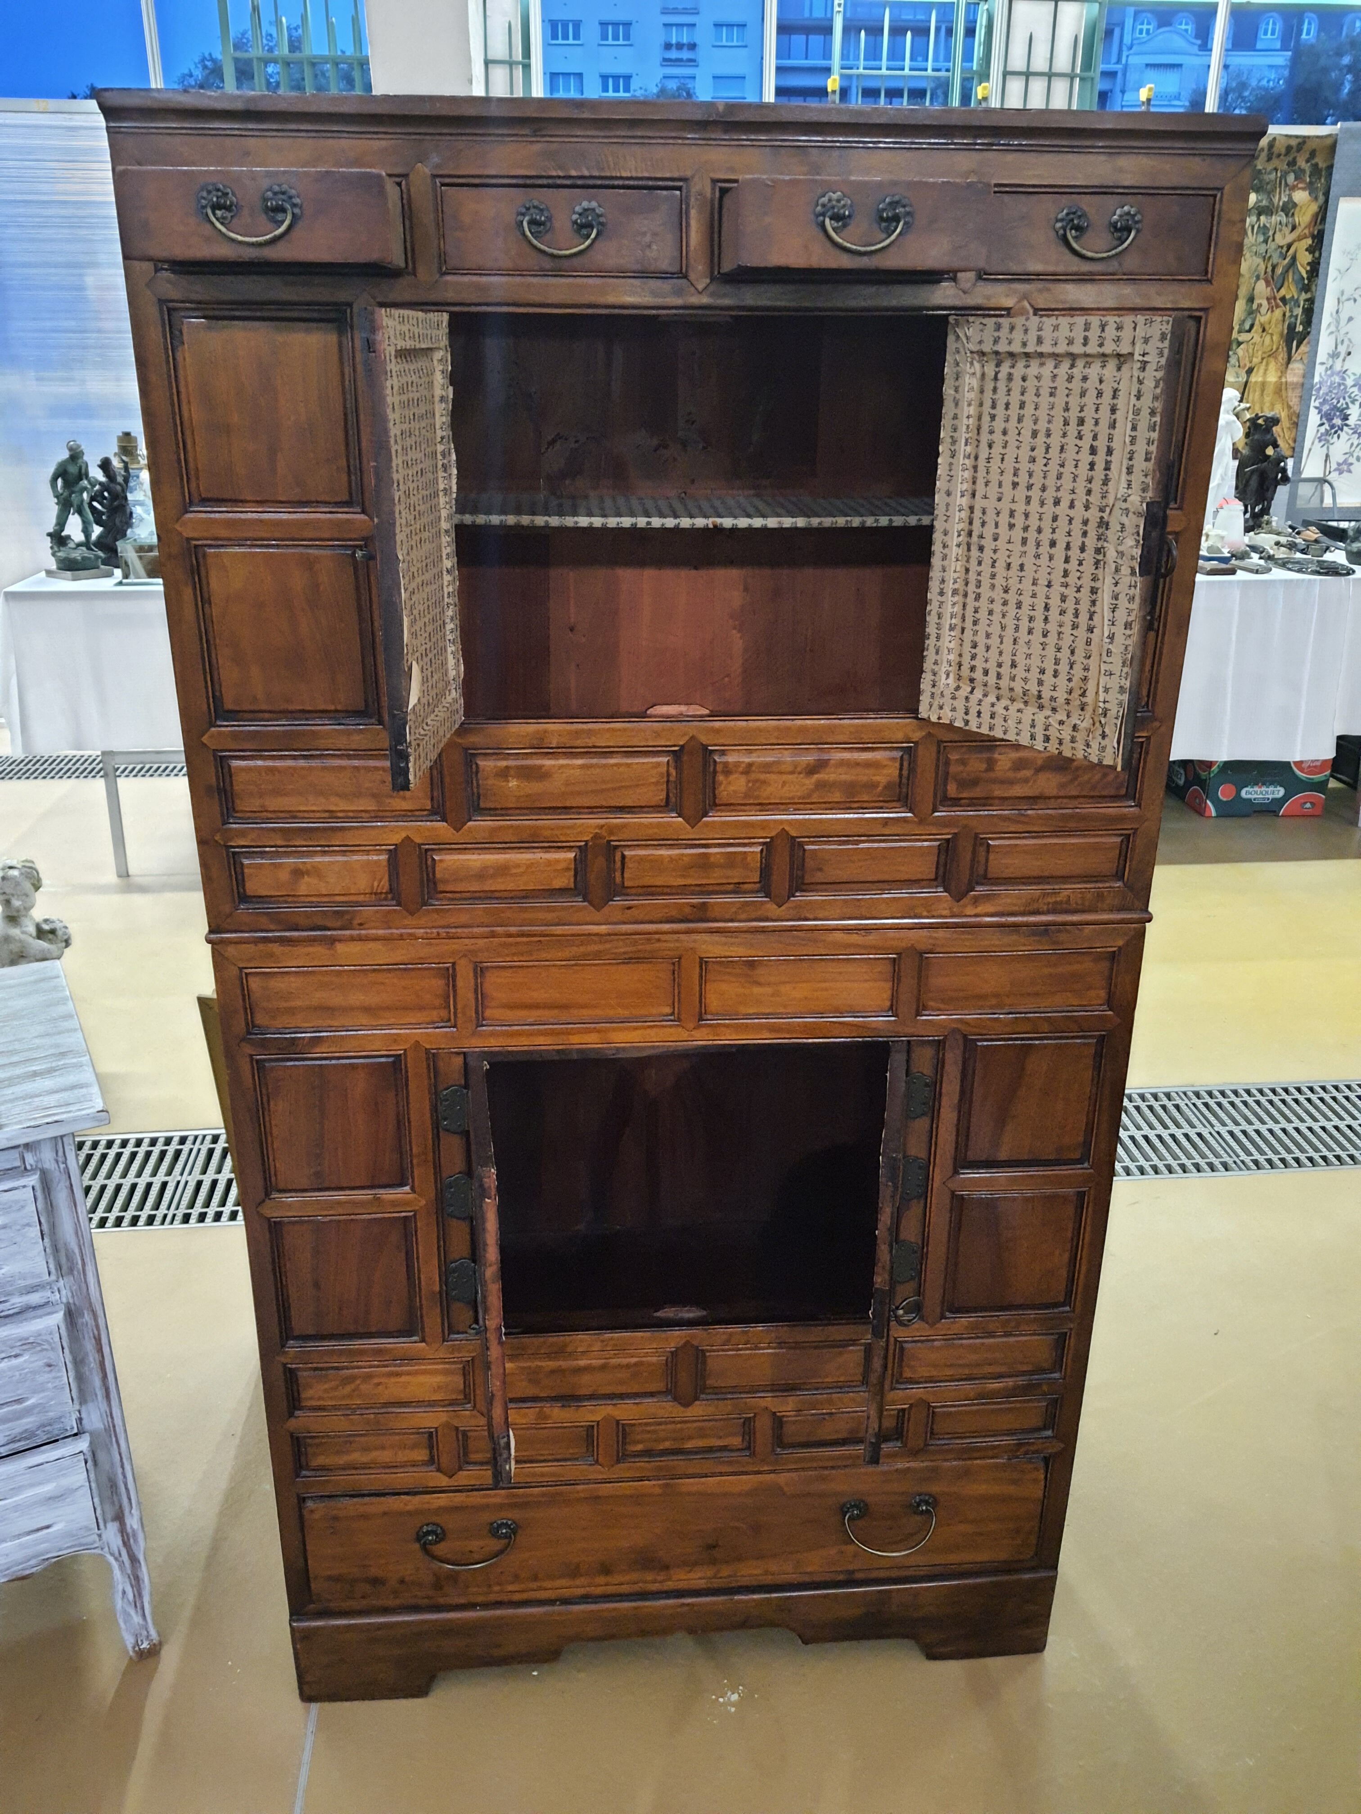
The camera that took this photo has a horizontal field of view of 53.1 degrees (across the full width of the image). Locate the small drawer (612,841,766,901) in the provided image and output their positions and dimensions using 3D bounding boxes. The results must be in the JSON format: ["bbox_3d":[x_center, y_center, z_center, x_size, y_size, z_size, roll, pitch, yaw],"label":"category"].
[{"bbox_3d":[0.007,-0.032,1.169,0.131,0.042,0.020,-1,21,-4],"label":"small drawer"}]

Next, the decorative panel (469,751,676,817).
[{"bbox_3d":[-0.089,-0.103,1.128,0.169,0.054,0.021,-1,20,-4],"label":"decorative panel"}]

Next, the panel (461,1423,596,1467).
[{"bbox_3d":[-0.150,0.534,1.359,0.132,0.044,0.021,-1,20,-4],"label":"panel"}]

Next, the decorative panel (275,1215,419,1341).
[{"bbox_3d":[-0.311,0.345,1.275,0.123,0.136,0.021,-1,20,-4],"label":"decorative panel"}]

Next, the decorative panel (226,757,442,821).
[{"bbox_3d":[-0.287,-0.098,1.114,0.169,0.055,0.021,-1,20,-4],"label":"decorative panel"}]

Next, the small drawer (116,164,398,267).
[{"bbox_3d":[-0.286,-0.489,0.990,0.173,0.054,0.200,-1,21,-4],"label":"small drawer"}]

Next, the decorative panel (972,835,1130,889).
[{"bbox_3d":[0.324,-0.039,1.193,0.128,0.044,0.020,-1,21,-4],"label":"decorative panel"}]

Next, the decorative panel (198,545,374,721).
[{"bbox_3d":[-0.320,-0.226,1.120,0.132,0.141,0.020,-1,21,-4],"label":"decorative panel"}]

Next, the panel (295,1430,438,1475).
[{"bbox_3d":[-0.312,0.544,1.358,0.136,0.028,0.020,-1,21,-4],"label":"panel"}]

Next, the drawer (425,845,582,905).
[{"bbox_3d":[-0.148,-0.028,1.158,0.129,0.043,0.020,-1,21,-4],"label":"drawer"}]

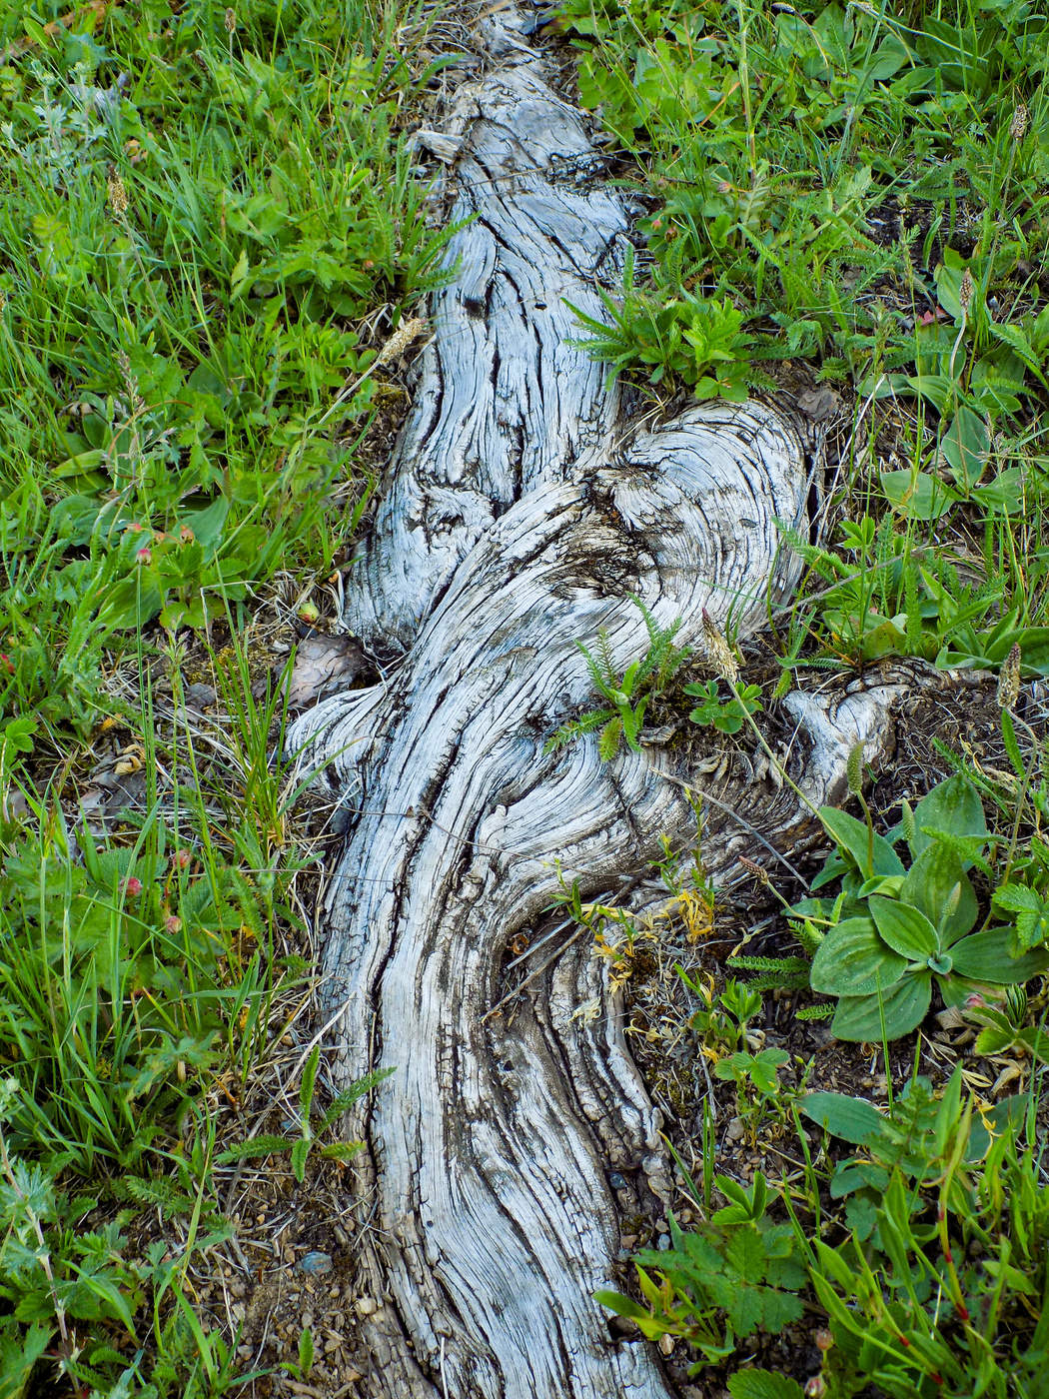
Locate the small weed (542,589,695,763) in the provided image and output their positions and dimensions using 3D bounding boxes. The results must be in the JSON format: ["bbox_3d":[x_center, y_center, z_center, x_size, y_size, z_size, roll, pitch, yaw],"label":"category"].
[{"bbox_3d":[0.062,-0.015,1.230,0.095,0.063,0.085,0,49,0],"label":"small weed"}]

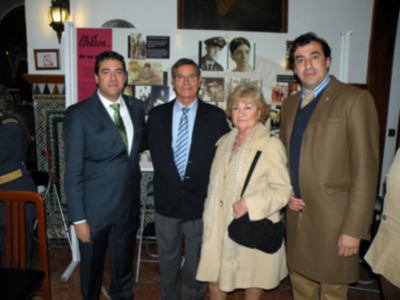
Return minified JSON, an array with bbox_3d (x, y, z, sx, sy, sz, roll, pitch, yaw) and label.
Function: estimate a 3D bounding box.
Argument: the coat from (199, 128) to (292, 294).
[{"bbox_3d":[0.243,0.309,1.737,0.500,0.910,0.350,6,9,33],"label":"coat"}]

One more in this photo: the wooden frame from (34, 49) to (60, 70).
[{"bbox_3d":[-1.518,-0.898,3.112,0.250,0.205,0.020,2,8,3],"label":"wooden frame"}]

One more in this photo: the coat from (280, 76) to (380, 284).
[{"bbox_3d":[0.652,0.155,1.634,0.530,1.020,0.340,8,10,42],"label":"coat"}]

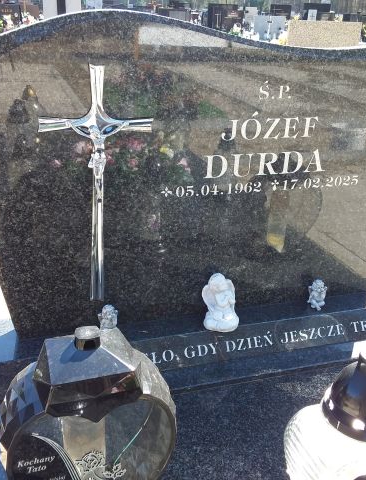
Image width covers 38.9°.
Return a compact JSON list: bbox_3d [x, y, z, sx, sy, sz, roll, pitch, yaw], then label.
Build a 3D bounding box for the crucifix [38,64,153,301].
[{"bbox_3d":[-0.179,-0.096,1.121,0.238,0.532,0.030,-5,24,-18],"label":"crucifix"}]

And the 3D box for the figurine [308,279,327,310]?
[{"bbox_3d":[0.361,0.143,1.400,0.051,0.083,0.045,2,23,-1],"label":"figurine"}]

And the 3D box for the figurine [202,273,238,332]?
[{"bbox_3d":[0.085,0.147,1.280,0.089,0.144,0.072,-5,24,-18],"label":"figurine"}]

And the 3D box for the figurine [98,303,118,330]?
[{"bbox_3d":[-0.179,0.189,1.236,0.050,0.079,0.045,-5,24,-18],"label":"figurine"}]

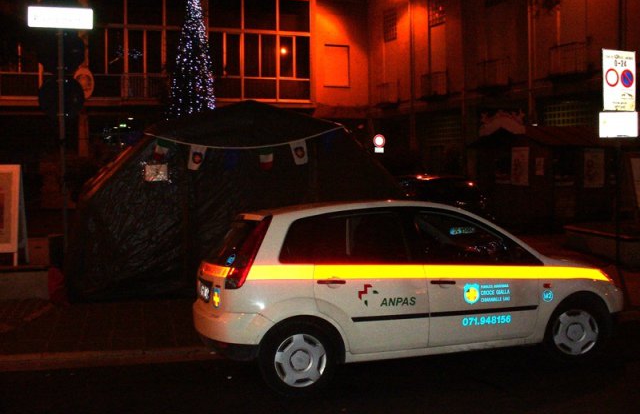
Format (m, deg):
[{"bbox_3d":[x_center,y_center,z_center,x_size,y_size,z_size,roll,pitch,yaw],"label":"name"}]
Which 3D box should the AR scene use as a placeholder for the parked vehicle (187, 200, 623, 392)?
[{"bbox_3d":[0.838,0.640,6.245,3.940,1.440,1.700,-1,3,-19],"label":"parked vehicle"}]

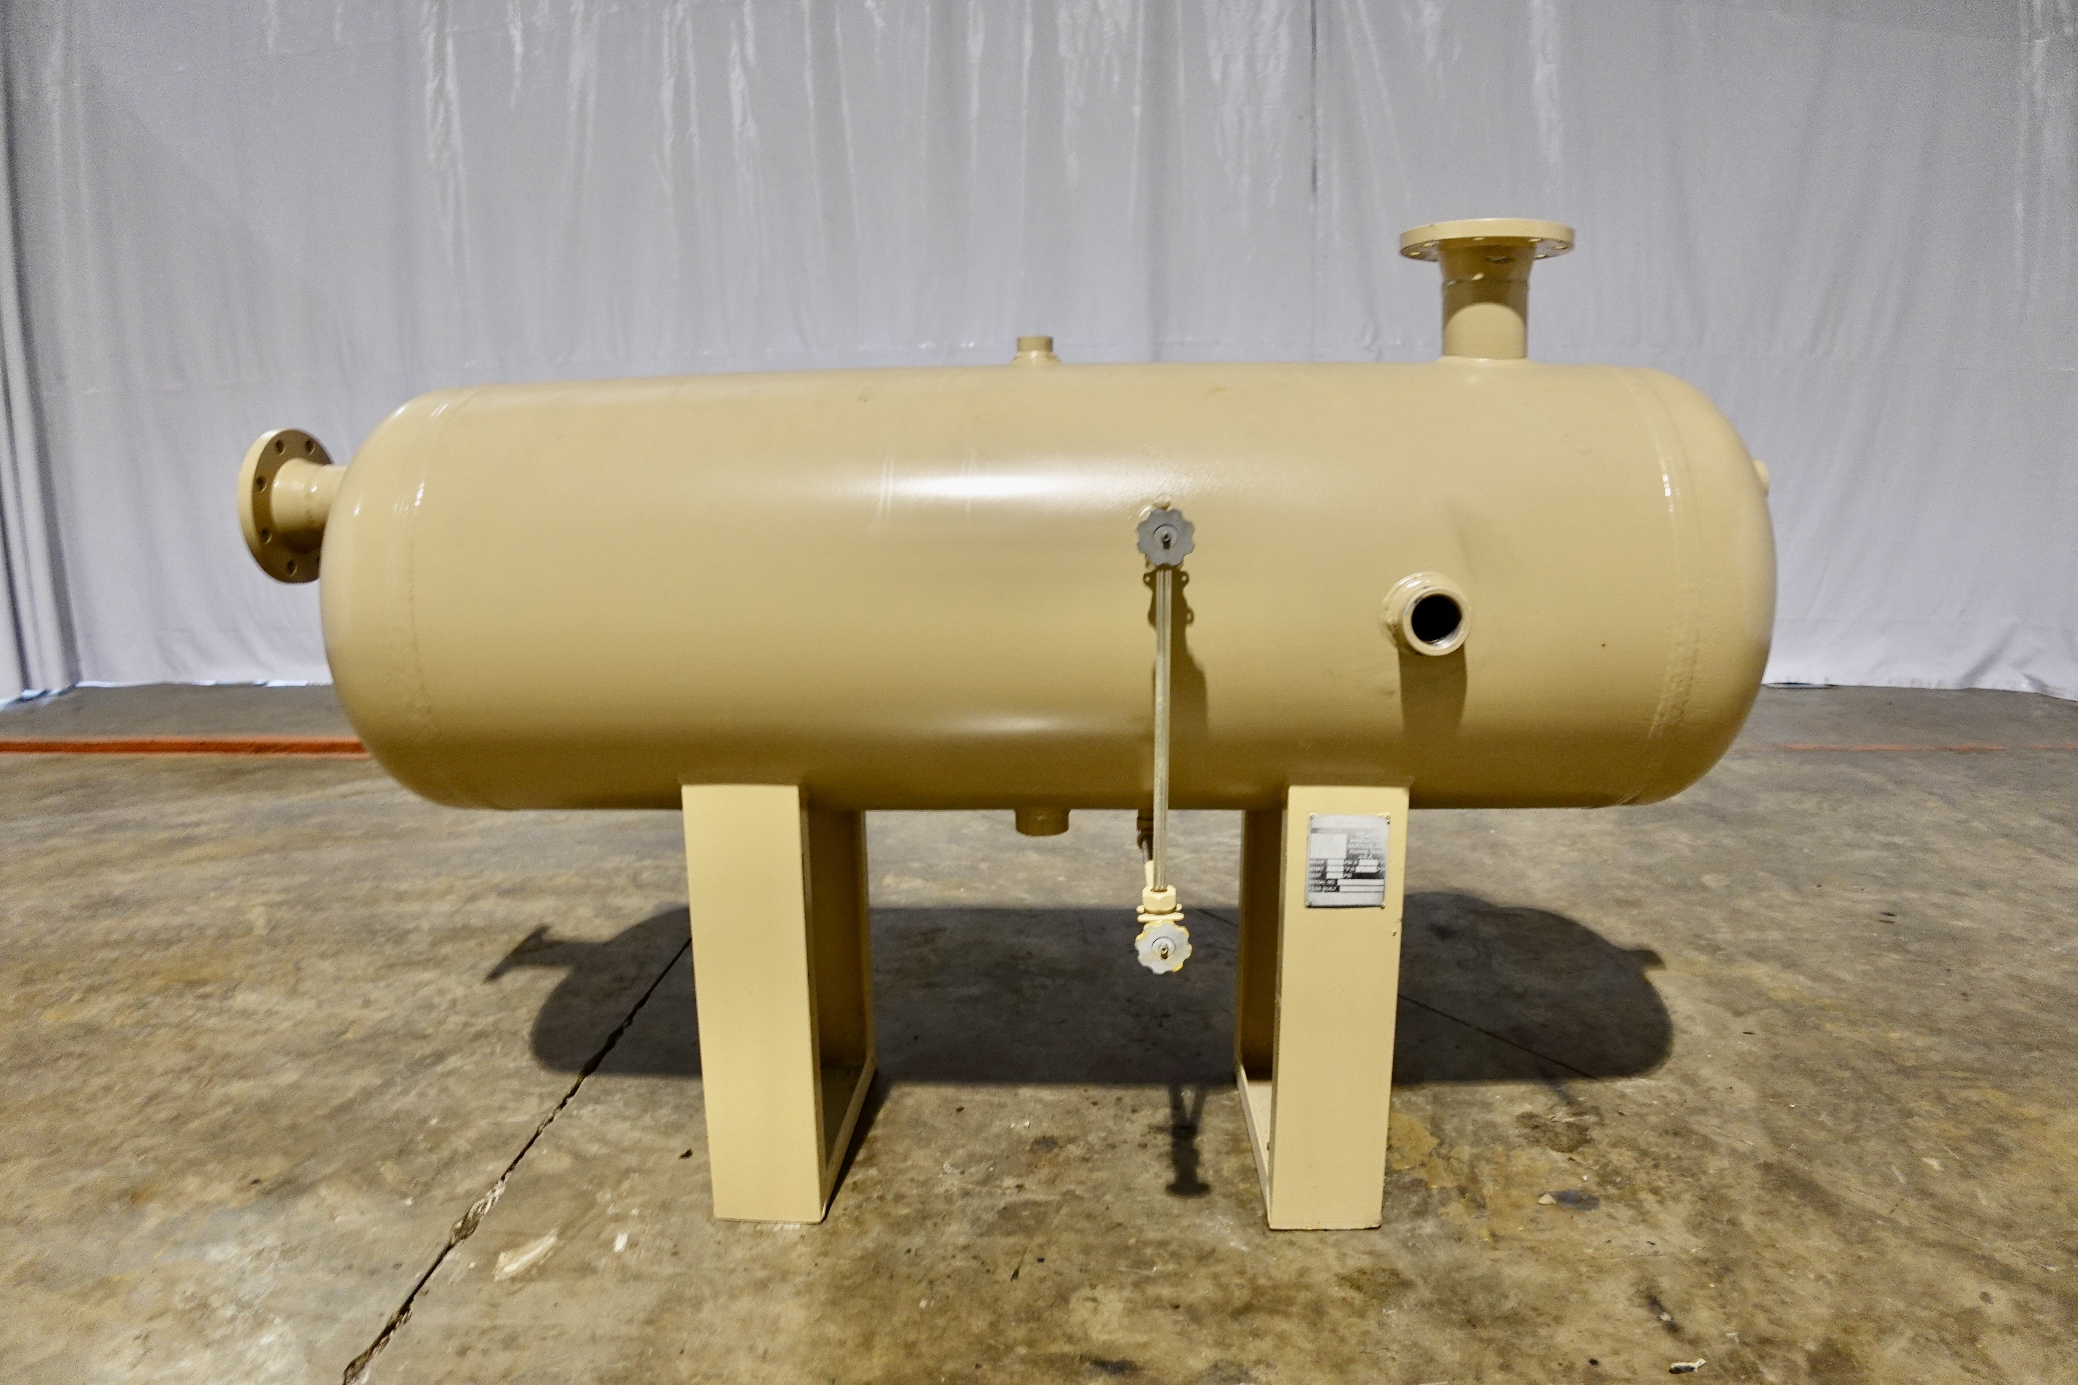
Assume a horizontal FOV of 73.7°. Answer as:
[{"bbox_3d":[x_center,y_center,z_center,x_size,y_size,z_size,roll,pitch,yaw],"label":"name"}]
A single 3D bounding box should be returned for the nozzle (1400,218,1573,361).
[{"bbox_3d":[0.589,-0.519,1.820,0.229,0.180,0.229,0,9,3],"label":"nozzle"}]

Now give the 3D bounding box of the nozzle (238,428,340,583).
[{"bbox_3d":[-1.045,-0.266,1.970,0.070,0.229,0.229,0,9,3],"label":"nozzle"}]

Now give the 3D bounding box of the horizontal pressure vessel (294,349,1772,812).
[{"bbox_3d":[0.008,-0.142,1.912,1.940,0.610,0.610,0,9,3],"label":"horizontal pressure vessel"}]

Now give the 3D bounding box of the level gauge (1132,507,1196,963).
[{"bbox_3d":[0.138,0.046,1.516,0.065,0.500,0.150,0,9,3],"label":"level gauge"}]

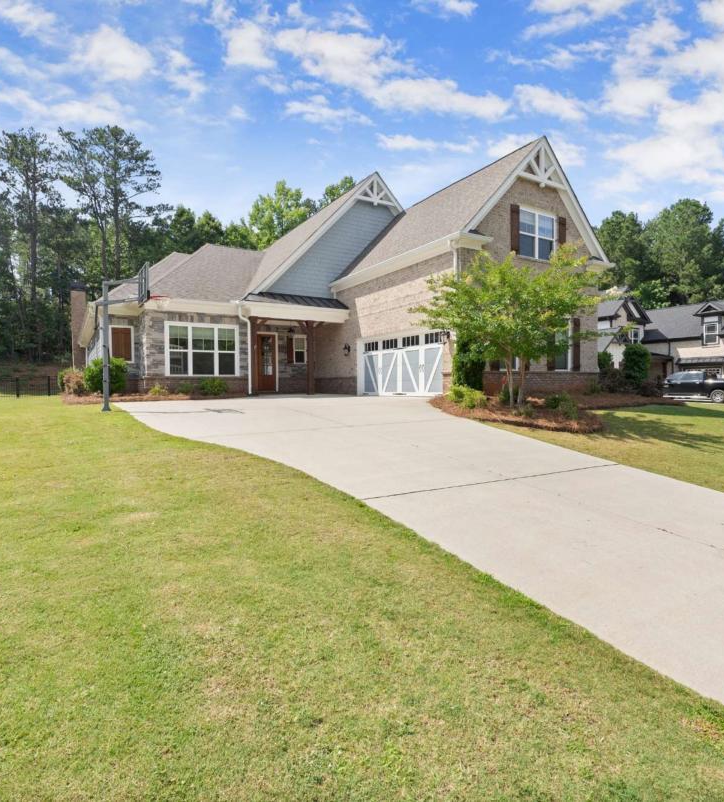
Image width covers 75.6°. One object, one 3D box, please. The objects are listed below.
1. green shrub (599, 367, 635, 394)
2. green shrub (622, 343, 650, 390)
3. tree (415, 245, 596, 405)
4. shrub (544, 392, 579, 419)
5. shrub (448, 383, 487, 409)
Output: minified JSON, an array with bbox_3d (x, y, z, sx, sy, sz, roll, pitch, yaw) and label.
[{"bbox_3d":[10.572,-0.831,19.400,1.350,1.150,1.300,-2,3,-31],"label":"green shrub"},{"bbox_3d":[12.299,-1.484,21.000,1.250,2.250,1.250,-2,3,-31],"label":"green shrub"},{"bbox_3d":[3.676,-1.882,11.800,4.400,4.000,4.100,-2,3,-31],"label":"tree"},{"bbox_3d":[4.614,0.104,10.800,0.750,0.600,0.750,-2,3,-31],"label":"shrub"},{"bbox_3d":[2.779,-0.119,12.300,1.000,0.650,0.900,-2,3,-31],"label":"shrub"}]

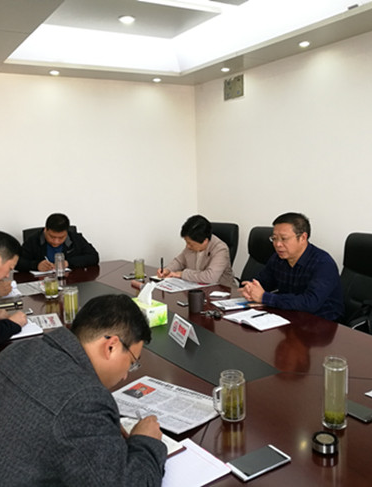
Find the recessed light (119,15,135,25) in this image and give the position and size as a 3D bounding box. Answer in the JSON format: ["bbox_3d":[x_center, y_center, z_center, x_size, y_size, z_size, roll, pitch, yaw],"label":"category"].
[{"bbox_3d":[-0.474,-1.814,4.110,0.135,0.040,0.135,-2,8,0],"label":"recessed light"}]

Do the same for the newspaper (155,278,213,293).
[{"bbox_3d":[0.004,0.268,3.388,0.380,0.010,0.280,-7,9,-30],"label":"newspaper"}]

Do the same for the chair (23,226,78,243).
[{"bbox_3d":[-1.008,0.412,4.162,0.600,1.070,0.640,-6,9,-30],"label":"chair"}]

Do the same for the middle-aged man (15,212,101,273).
[{"bbox_3d":[-1.044,0.340,4.303,0.680,1.190,0.780,-7,9,-32],"label":"middle-aged man"}]

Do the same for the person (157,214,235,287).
[{"bbox_3d":[0.073,0.378,3.818,0.700,1.170,0.520,-7,9,-30],"label":"person"}]

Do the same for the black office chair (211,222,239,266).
[{"bbox_3d":[0.132,0.380,4.194,0.640,1.060,0.600,-7,9,-30],"label":"black office chair"}]

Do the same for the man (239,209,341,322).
[{"bbox_3d":[0.629,0.454,2.918,0.700,1.260,0.540,-5,9,-22],"label":"man"}]

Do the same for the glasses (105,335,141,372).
[{"bbox_3d":[-0.215,0.309,1.507,0.145,0.045,0.140,39,-10,-24],"label":"glasses"}]

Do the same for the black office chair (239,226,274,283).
[{"bbox_3d":[0.443,0.432,3.771,0.640,1.070,0.600,-6,9,-27],"label":"black office chair"}]

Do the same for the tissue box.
[{"bbox_3d":[-0.194,0.351,2.599,0.112,0.095,0.210,-7,10,-34],"label":"tissue box"}]

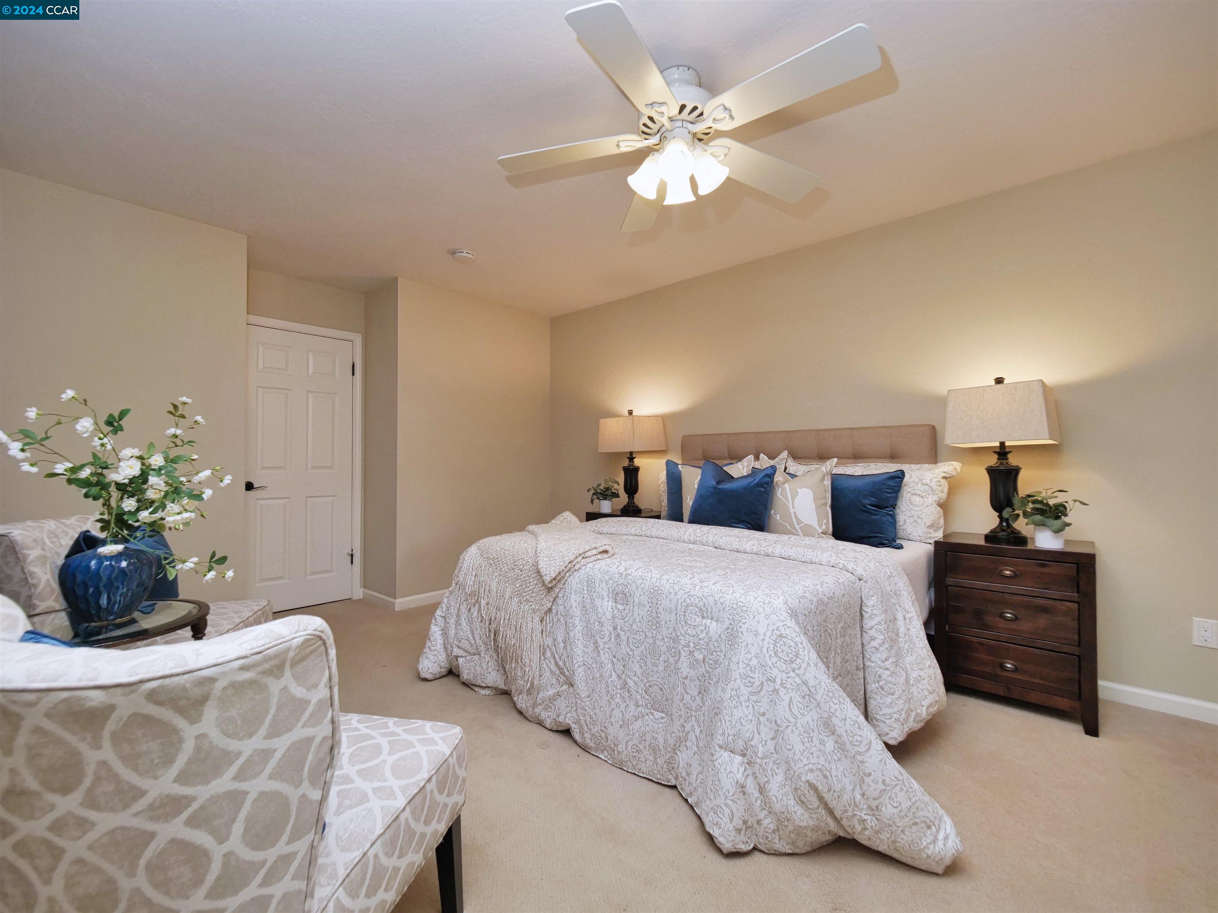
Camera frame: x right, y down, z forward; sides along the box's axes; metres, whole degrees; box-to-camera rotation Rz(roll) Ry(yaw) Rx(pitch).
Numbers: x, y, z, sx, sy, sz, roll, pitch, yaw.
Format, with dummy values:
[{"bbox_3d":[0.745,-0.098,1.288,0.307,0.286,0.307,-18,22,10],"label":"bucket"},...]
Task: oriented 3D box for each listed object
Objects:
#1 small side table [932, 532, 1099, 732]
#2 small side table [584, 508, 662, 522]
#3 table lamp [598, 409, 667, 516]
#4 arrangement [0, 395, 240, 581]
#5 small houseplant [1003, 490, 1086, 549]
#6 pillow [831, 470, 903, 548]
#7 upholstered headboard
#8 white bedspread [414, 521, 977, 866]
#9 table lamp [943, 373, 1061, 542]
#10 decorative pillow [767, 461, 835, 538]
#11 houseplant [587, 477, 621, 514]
[{"bbox_3d":[1.850,0.746,2.253,0.535,0.713,0.390,0,0,41],"label":"small side table"},{"bbox_3d":[0.171,0.761,3.579,0.537,0.715,0.394,0,0,40],"label":"small side table"},{"bbox_3d":[0.167,0.035,3.529,0.353,0.745,0.353,0,0,-45],"label":"table lamp"},{"bbox_3d":[-1.473,0.090,1.520,0.500,0.560,0.460,0,0,41],"label":"arrangement"},{"bbox_3d":[1.851,0.261,2.100,0.280,0.255,0.260,0,0,41],"label":"small houseplant"},{"bbox_3d":[1.278,0.264,2.633,0.500,0.430,0.160,0,-20,41],"label":"pillow"},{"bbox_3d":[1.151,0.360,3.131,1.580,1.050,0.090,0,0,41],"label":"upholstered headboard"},{"bbox_3d":[0.310,0.748,2.285,2.160,0.730,1.480,0,0,41],"label":"white bedspread"},{"bbox_3d":[1.771,0.020,2.212,0.330,0.740,0.350,0,0,-43],"label":"table lamp"},{"bbox_3d":[1.026,0.226,2.694,0.420,0.440,0.150,0,-17,41],"label":"decorative pillow"},{"bbox_3d":[-0.034,0.279,3.520,0.205,0.262,0.200,0,0,41],"label":"houseplant"}]

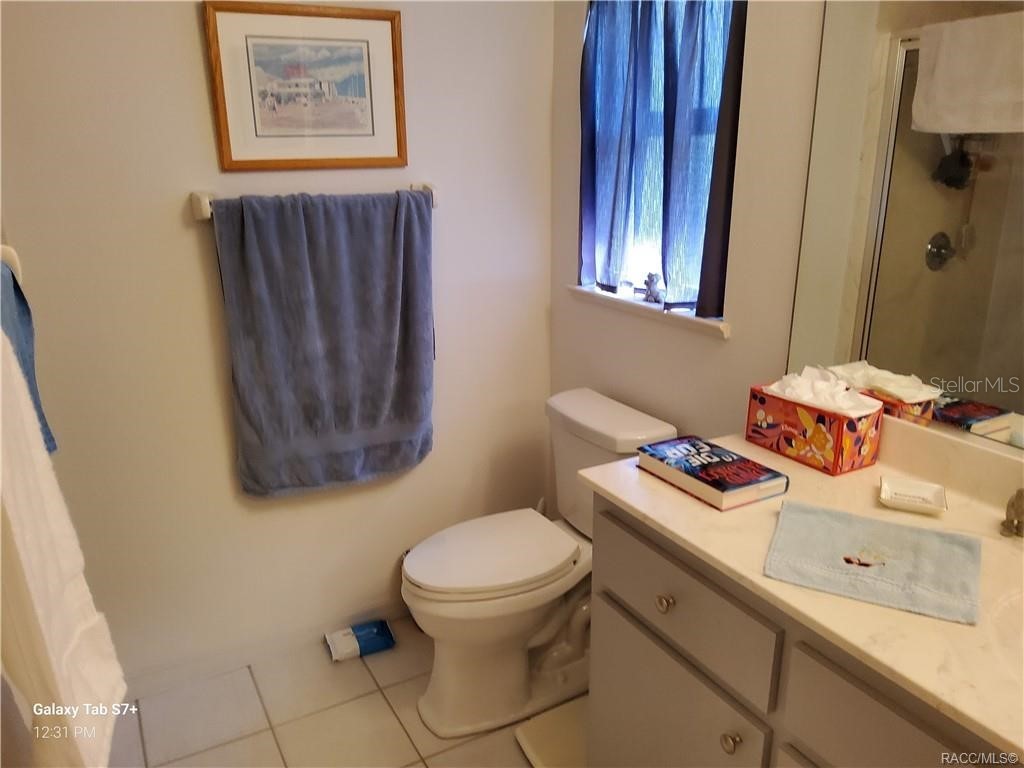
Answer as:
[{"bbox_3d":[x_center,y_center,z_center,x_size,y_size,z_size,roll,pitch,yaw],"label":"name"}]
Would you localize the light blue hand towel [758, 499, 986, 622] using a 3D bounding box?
[{"bbox_3d":[0.553,0.262,1.181,0.288,0.010,0.268,8,20,25],"label":"light blue hand towel"}]

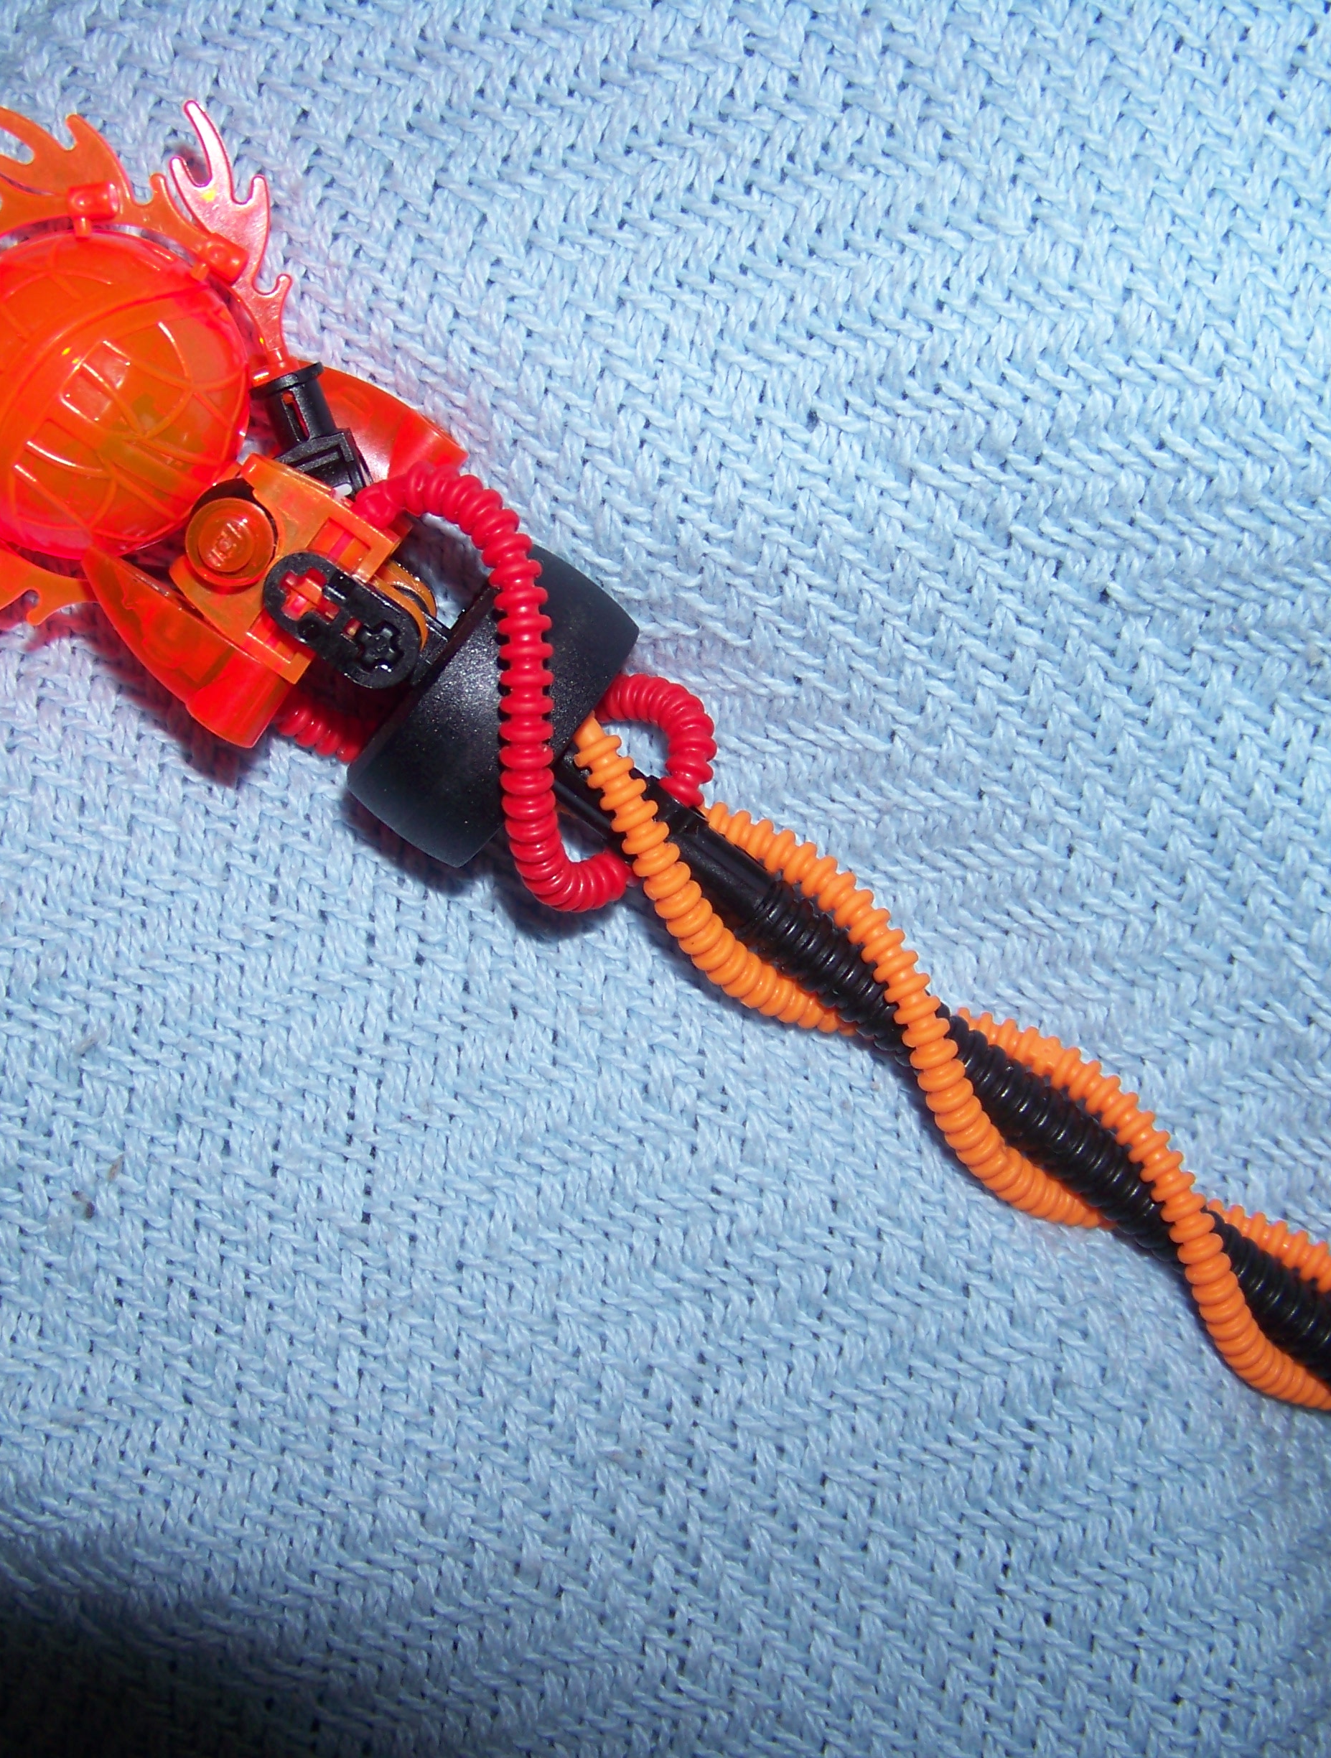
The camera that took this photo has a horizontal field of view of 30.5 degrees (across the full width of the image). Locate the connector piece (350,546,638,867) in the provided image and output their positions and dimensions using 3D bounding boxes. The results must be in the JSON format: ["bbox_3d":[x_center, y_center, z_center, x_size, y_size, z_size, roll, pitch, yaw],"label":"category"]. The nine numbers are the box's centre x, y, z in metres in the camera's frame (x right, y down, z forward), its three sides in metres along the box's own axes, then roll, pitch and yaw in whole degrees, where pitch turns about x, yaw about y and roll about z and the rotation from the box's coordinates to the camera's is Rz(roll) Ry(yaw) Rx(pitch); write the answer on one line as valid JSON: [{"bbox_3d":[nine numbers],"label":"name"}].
[{"bbox_3d":[-0.017,-0.017,0.234,0.014,0.030,0.030,37,90,-6],"label":"connector piece"}]

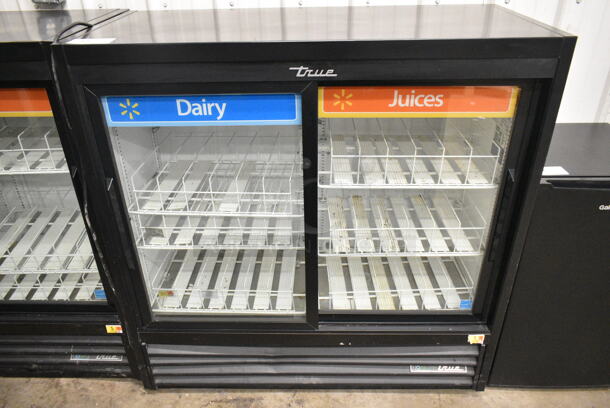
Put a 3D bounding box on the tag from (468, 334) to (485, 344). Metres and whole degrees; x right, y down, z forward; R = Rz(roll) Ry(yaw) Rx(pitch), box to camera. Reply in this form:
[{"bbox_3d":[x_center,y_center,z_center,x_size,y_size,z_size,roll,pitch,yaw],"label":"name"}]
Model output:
[{"bbox_3d":[0.562,0.444,1.498,0.052,0.041,0.004,0,30,1],"label":"tag"}]

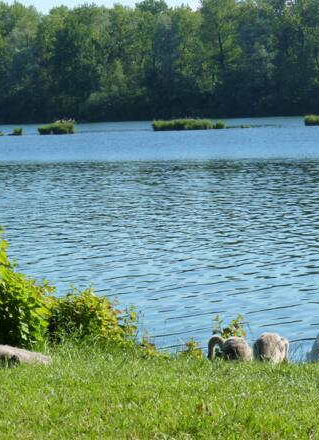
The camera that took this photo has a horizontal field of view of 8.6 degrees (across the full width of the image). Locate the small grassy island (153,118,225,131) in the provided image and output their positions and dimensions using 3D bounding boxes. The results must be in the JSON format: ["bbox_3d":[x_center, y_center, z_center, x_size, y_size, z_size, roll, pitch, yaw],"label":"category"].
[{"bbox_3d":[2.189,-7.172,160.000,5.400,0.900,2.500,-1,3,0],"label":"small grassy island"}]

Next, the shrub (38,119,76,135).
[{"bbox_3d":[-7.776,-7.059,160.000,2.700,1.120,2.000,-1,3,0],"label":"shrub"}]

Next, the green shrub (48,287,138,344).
[{"bbox_3d":[-0.554,0.819,17.800,0.750,0.520,0.600,-1,3,0],"label":"green shrub"}]

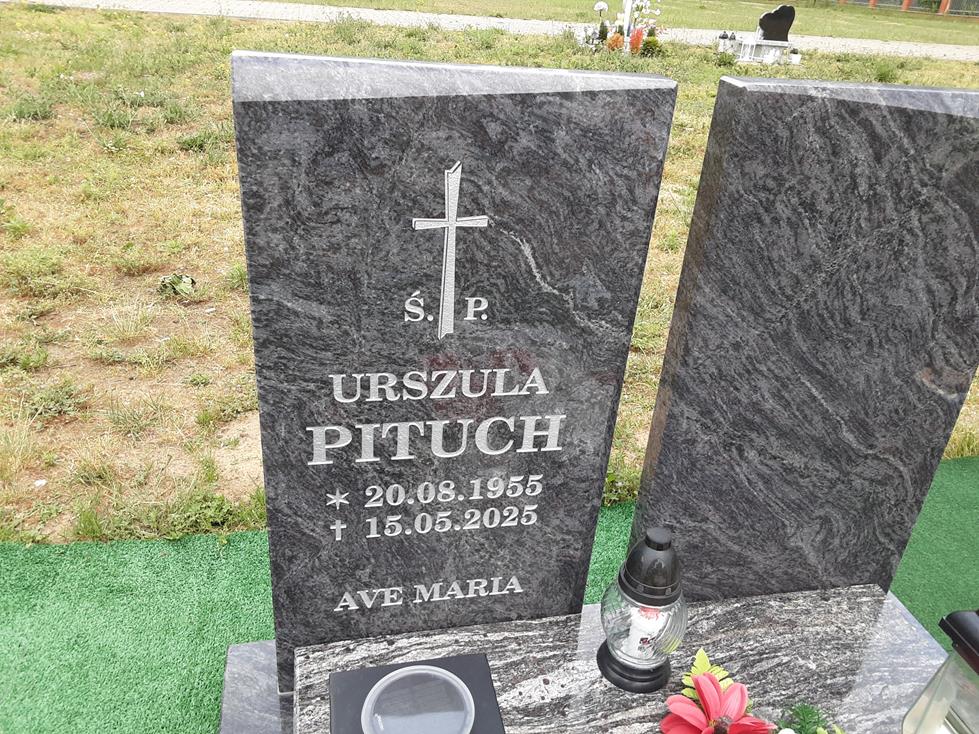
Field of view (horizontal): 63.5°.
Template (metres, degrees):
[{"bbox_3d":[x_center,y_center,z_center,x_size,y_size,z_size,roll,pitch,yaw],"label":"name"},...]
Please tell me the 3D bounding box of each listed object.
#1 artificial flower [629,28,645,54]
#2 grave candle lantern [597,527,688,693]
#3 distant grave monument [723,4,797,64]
[{"bbox_3d":[2.560,-5.690,13.820,0.220,0.440,0.220,-2,28,-13],"label":"artificial flower"},{"bbox_3d":[0.266,0.395,1.331,0.146,0.284,0.146,-2,28,-13],"label":"grave candle lantern"},{"bbox_3d":[4.820,-5.980,14.180,0.920,0.960,0.750,-2,28,-13],"label":"distant grave monument"}]

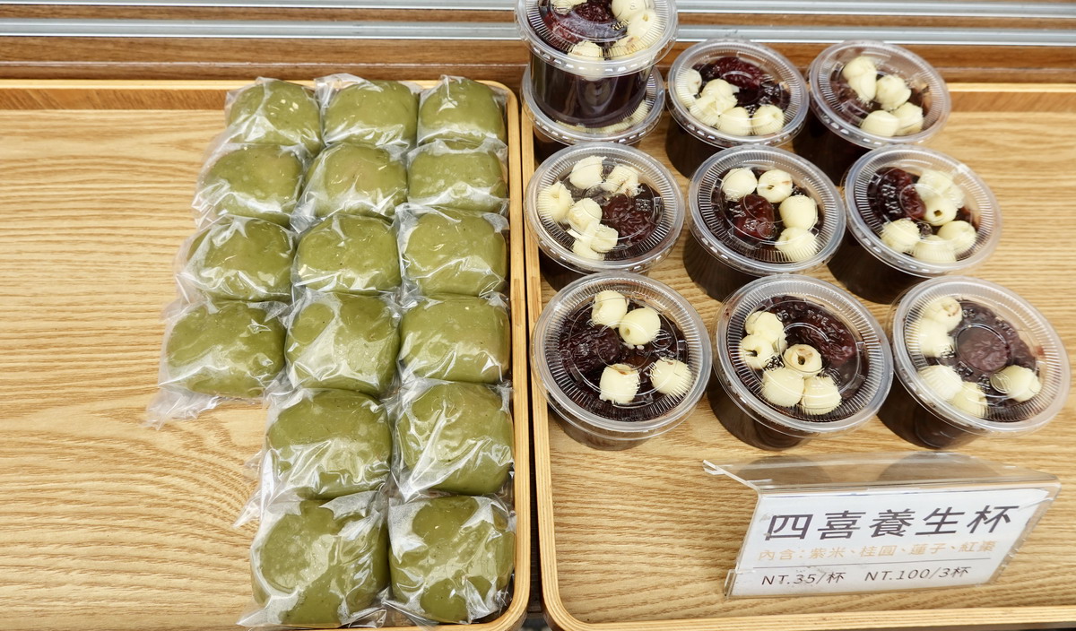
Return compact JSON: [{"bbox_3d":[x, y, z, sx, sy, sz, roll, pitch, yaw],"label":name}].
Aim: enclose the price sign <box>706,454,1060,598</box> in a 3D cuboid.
[{"bbox_3d":[0.146,0.082,0.312,0.123,0.064,0.063,-1,62,-3],"label":"price sign"}]

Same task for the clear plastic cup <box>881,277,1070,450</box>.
[{"bbox_3d":[0.206,0.027,0.356,0.081,0.047,0.081,1,62,-2],"label":"clear plastic cup"}]

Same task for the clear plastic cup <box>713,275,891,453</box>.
[{"bbox_3d":[0.122,0.026,0.349,0.082,0.050,0.082,1,62,-2],"label":"clear plastic cup"}]

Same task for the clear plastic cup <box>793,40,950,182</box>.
[{"bbox_3d":[0.196,-0.118,0.430,0.082,0.050,0.082,1,62,-2],"label":"clear plastic cup"}]

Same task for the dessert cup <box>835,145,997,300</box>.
[{"bbox_3d":[0.200,-0.046,0.395,0.081,0.047,0.081,1,62,-2],"label":"dessert cup"}]

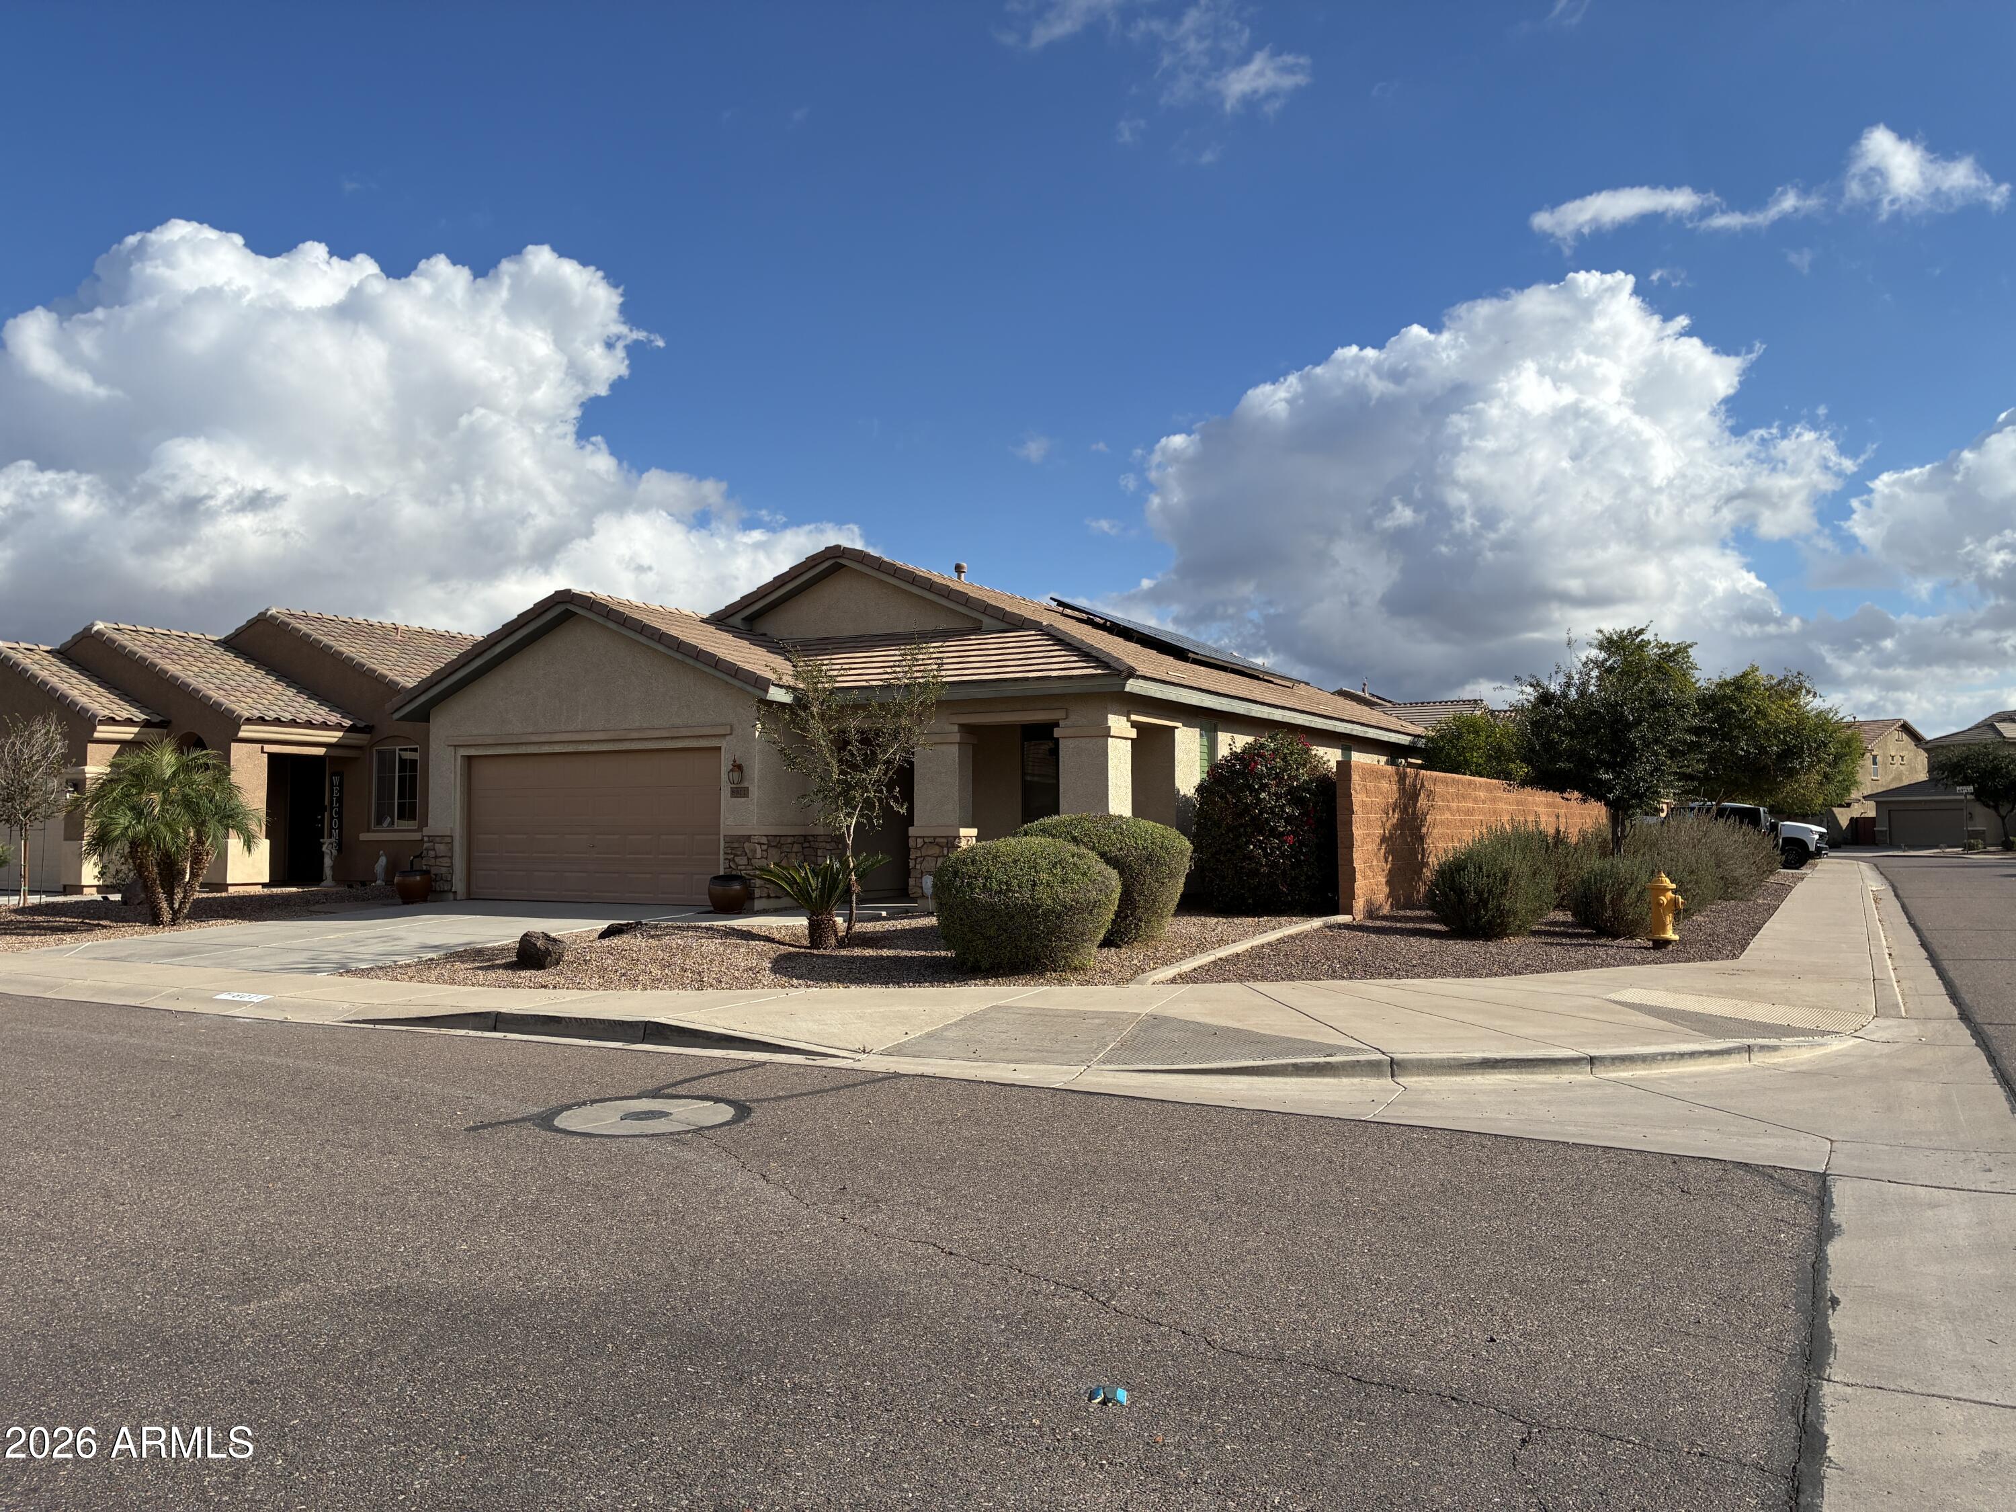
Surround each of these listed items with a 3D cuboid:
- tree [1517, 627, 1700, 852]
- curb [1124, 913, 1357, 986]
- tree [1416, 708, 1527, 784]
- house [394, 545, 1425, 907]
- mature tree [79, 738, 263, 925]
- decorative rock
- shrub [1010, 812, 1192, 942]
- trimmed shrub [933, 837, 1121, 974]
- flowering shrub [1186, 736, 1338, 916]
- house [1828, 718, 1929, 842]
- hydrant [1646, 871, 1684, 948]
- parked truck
[{"bbox_3d":[8.554,0.269,21.509,2.550,4.150,2.500,-2,-3,29],"label":"tree"},{"bbox_3d":[2.640,2.004,15.862,0.180,0.150,5.800,-2,-1,29],"label":"curb"},{"bbox_3d":[9.686,0.821,31.293,2.500,3.500,2.500,-2,-3,29],"label":"tree"},{"bbox_3d":[-0.242,-0.300,26.651,11.400,5.400,16.200,-2,-3,29],"label":"house"},{"bbox_3d":[-11.510,1.038,20.800,2.150,2.500,2.150,-2,-3,29],"label":"mature tree"},{"bbox_3d":[-4.649,1.932,15.100,0.480,0.380,0.430,-2,-3,29],"label":"decorative rock"},{"bbox_3d":[0.976,1.314,16.253,1.980,1.410,1.900,0,-3,0],"label":"shrub"},{"bbox_3d":[0.194,1.418,14.796,1.800,1.280,1.750,0,-3,0],"label":"trimmed shrub"},{"bbox_3d":[3.537,0.887,20.800,1.950,2.450,1.850,-2,-3,29],"label":"flowering shrub"},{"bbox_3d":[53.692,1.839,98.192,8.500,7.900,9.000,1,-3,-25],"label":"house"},{"bbox_3d":[7.170,1.673,16.500,0.400,0.850,0.400,-2,-3,29],"label":"hydrant"},{"bbox_3d":[22.334,2.528,47.367,5.850,1.940,2.050,-2,-3,29],"label":"parked truck"}]

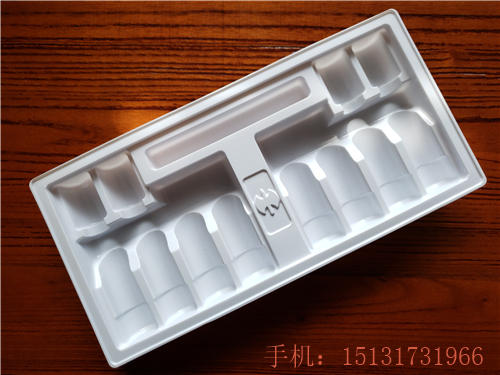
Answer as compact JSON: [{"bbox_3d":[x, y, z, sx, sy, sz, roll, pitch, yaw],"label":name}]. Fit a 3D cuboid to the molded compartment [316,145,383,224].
[{"bbox_3d":[0.071,-0.001,0.277,0.026,0.020,0.061,-26,86,-1],"label":"molded compartment"}]

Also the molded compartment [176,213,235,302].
[{"bbox_3d":[-0.034,0.050,0.275,0.026,0.020,0.061,-26,86,-1],"label":"molded compartment"}]

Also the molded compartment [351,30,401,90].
[{"bbox_3d":[0.093,-0.094,0.282,0.026,0.020,0.034,-26,86,-1],"label":"molded compartment"}]

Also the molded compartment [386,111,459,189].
[{"bbox_3d":[0.126,-0.027,0.278,0.026,0.020,0.061,-26,86,-1],"label":"molded compartment"}]

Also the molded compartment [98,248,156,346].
[{"bbox_3d":[-0.089,0.077,0.274,0.026,0.020,0.061,-26,86,-1],"label":"molded compartment"}]

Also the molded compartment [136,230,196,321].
[{"bbox_3d":[-0.062,0.064,0.274,0.026,0.020,0.061,-26,86,-1],"label":"molded compartment"}]

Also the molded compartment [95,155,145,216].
[{"bbox_3d":[-0.094,-0.004,0.279,0.026,0.020,0.034,-26,86,-1],"label":"molded compartment"}]

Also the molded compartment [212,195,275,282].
[{"bbox_3d":[-0.007,0.037,0.275,0.026,0.020,0.061,-26,86,-1],"label":"molded compartment"}]

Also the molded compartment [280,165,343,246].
[{"bbox_3d":[0.043,0.013,0.276,0.026,0.020,0.061,-26,86,-1],"label":"molded compartment"}]

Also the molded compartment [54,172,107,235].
[{"bbox_3d":[-0.122,0.010,0.278,0.026,0.020,0.034,-26,86,-1],"label":"molded compartment"}]

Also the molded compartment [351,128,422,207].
[{"bbox_3d":[0.098,-0.013,0.277,0.026,0.020,0.061,-26,86,-1],"label":"molded compartment"}]

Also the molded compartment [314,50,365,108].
[{"bbox_3d":[0.065,-0.081,0.282,0.026,0.020,0.034,-26,86,-1],"label":"molded compartment"}]

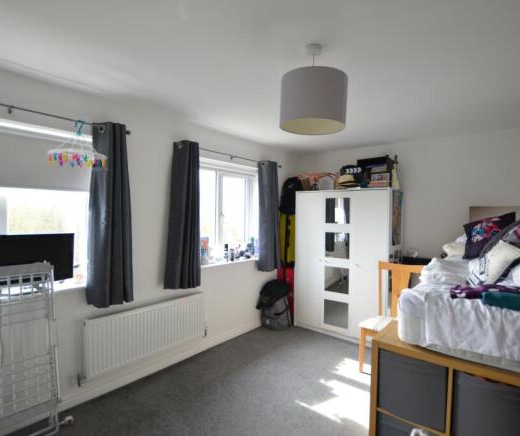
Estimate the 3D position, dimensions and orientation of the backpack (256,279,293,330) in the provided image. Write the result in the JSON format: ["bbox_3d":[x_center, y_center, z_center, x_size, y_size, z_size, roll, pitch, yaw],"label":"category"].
[{"bbox_3d":[0.224,1.201,3.781,0.380,0.610,0.300,1,-1,20],"label":"backpack"}]

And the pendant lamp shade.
[{"bbox_3d":[0.306,-0.651,1.564,0.372,0.245,0.372,1,-1,0],"label":"pendant lamp shade"}]

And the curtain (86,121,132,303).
[{"bbox_3d":[-1.211,-0.019,2.214,0.140,1.402,0.260,1,-1,40],"label":"curtain"}]

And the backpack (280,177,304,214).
[{"bbox_3d":[0.480,-0.332,4.061,0.340,0.540,0.240,1,-1,40],"label":"backpack"}]

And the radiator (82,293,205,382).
[{"bbox_3d":[-0.989,1.023,2.535,0.090,0.438,1.104,1,-1,40],"label":"radiator"}]

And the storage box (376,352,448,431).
[{"bbox_3d":[0.948,0.934,1.654,0.330,0.330,0.380,1,-1,40],"label":"storage box"}]

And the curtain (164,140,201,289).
[{"bbox_3d":[-0.772,-0.028,2.738,0.140,1.401,0.285,1,-1,40],"label":"curtain"}]

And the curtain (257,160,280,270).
[{"bbox_3d":[0.122,-0.029,3.808,0.130,1.464,0.302,1,-1,40],"label":"curtain"}]

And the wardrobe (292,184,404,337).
[{"bbox_3d":[1.127,0.589,3.638,1.200,1.880,0.500,1,-1,40],"label":"wardrobe"}]

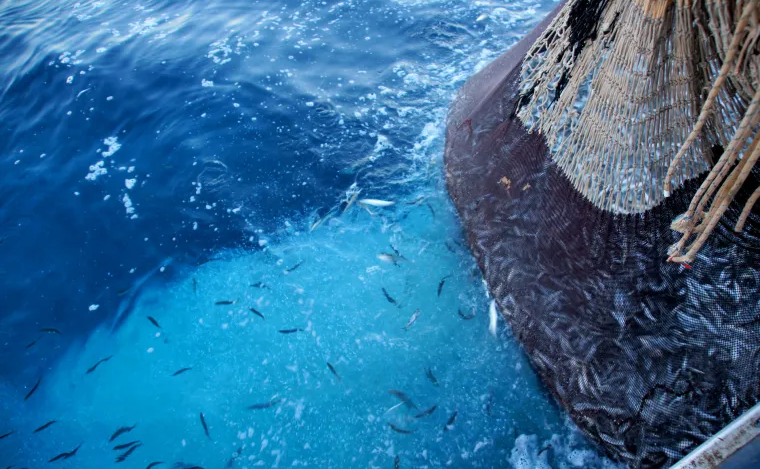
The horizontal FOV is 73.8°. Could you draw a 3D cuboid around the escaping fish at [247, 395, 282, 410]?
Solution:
[{"bbox_3d":[-0.607,0.892,2.663,0.190,0.036,0.025,-13,43,-15],"label":"escaping fish"}]

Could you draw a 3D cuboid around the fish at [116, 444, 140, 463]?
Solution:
[{"bbox_3d":[-1.848,1.612,3.740,0.218,0.046,0.036,-31,51,-30],"label":"fish"}]

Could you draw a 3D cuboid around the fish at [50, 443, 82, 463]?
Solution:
[{"bbox_3d":[-1.491,1.036,2.406,0.166,0.032,0.022,-28,48,-28],"label":"fish"}]

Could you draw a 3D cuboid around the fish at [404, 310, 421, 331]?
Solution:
[{"bbox_3d":[0.189,0.506,3.000,0.023,0.034,0.177,23,46,24],"label":"fish"}]

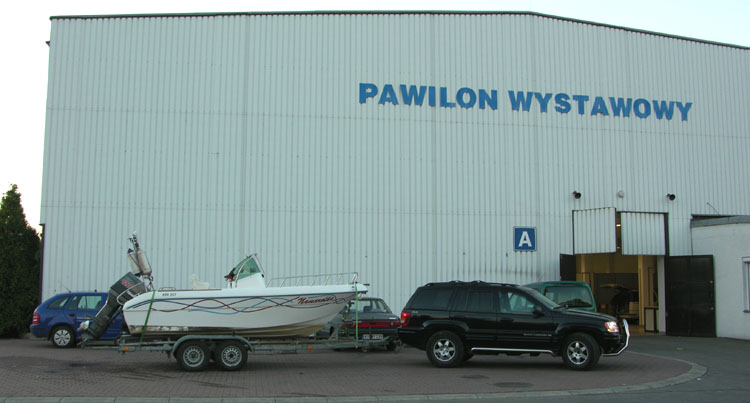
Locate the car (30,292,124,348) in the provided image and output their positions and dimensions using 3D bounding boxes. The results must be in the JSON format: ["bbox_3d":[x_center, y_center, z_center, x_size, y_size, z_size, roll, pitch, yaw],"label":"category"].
[{"bbox_3d":[-7.156,3.263,21.125,4.220,1.460,1.660,1,-6,-4],"label":"car"}]

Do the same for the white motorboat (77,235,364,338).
[{"bbox_3d":[-3.141,1.849,16.305,5.963,2.205,2.100,1,-6,-7],"label":"white motorboat"}]

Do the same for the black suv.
[{"bbox_3d":[2.976,2.625,16.363,4.700,1.790,1.840,-1,-6,11],"label":"black suv"}]

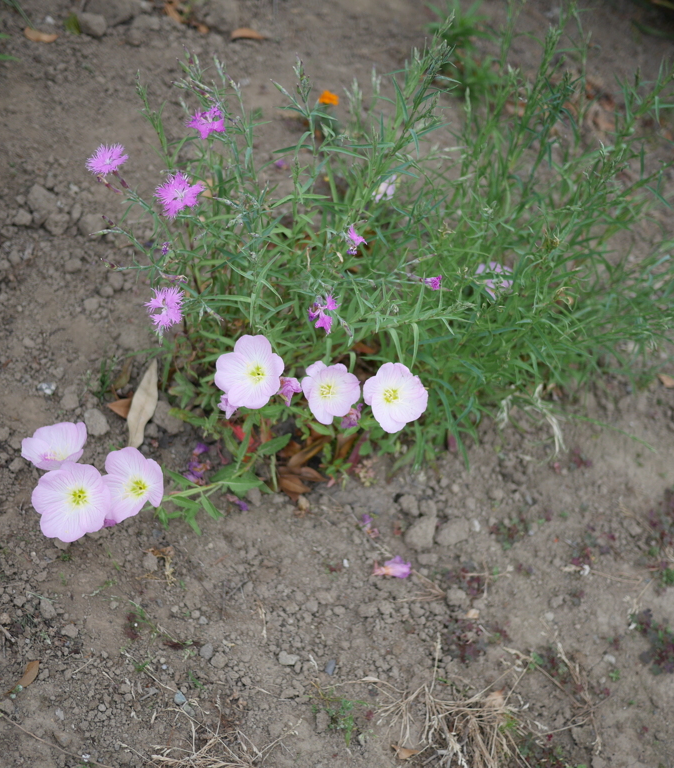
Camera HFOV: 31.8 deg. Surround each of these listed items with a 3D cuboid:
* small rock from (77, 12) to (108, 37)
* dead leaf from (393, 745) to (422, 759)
[{"bbox_3d":[-0.268,-0.394,1.297,0.032,0.020,0.025,5,55,-18],"label":"small rock"},{"bbox_3d":[0.048,0.249,0.805,0.018,0.006,0.011,10,51,9],"label":"dead leaf"}]

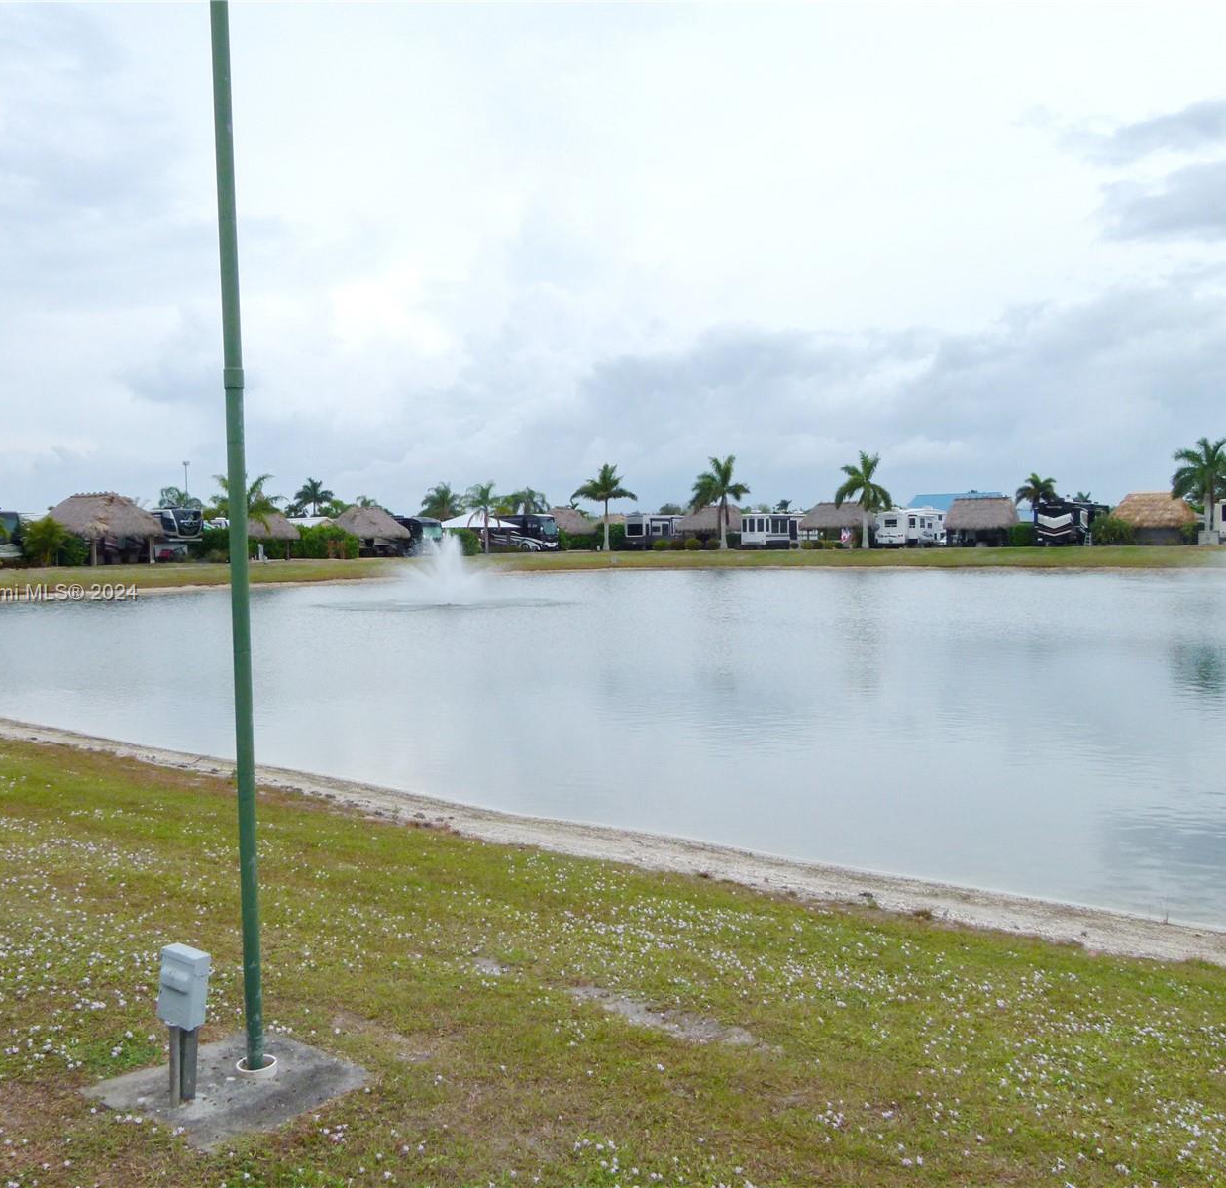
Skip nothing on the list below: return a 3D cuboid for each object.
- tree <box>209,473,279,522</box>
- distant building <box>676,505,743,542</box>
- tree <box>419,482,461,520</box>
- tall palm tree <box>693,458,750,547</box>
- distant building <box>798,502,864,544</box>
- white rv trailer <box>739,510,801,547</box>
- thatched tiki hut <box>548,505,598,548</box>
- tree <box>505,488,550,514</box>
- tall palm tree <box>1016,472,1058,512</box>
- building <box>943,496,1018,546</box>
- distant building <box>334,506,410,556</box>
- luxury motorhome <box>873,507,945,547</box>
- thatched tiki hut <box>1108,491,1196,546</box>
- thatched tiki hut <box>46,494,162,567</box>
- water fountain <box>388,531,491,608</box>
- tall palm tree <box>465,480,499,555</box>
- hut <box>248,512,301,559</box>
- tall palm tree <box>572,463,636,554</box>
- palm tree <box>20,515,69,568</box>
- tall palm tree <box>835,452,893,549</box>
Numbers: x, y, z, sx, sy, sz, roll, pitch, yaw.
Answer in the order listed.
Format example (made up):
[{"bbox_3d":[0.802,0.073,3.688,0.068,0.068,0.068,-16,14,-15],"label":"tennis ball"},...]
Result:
[{"bbox_3d":[-28.321,-6.093,88.000,5.600,6.600,5.400,0,5,0],"label":"tree"},{"bbox_3d":[9.777,-6.830,117.122,6.600,4.700,5.600,-1,3,5],"label":"distant building"},{"bbox_3d":[-20.171,-9.050,135.213,4.900,8.200,4.800,-1,3,0],"label":"tree"},{"bbox_3d":[10.320,-8.700,109.000,5.400,8.900,5.400,-1,3,5],"label":"tall palm tree"},{"bbox_3d":[21.166,-6.662,109.000,6.500,4.200,5.200,2,5,22],"label":"distant building"},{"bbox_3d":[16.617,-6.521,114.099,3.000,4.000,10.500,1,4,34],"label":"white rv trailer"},{"bbox_3d":[-4.795,-6.808,119.125,6.500,4.800,5.600,-1,3,-6],"label":"thatched tiki hut"},{"bbox_3d":[-9.550,-8.260,127.000,4.900,7.240,4.900,-1,3,-4],"label":"tree"},{"bbox_3d":[43.350,-8.710,117.000,4.100,7.510,4.100,0,3,20],"label":"tall palm tree"},{"bbox_3d":[33.735,-6.679,105.000,6.600,4.650,5.000,2,5,26],"label":"building"},{"bbox_3d":[-20.673,-5.354,98.000,5.600,4.350,4.800,-3,5,-30],"label":"distant building"},{"bbox_3d":[27.736,-6.366,107.026,2.550,3.750,10.000,3,6,36],"label":"luxury motorhome"},{"bbox_3d":[41.840,-5.790,88.500,6.100,4.210,5.200,0,3,26],"label":"thatched tiki hut"},{"bbox_3d":[-29.900,-3.830,67.500,5.100,4.310,4.700,1,3,37],"label":"thatched tiki hut"},{"bbox_3d":[-6.320,-0.930,42.500,3.900,2.690,3.900,-1,3,-8],"label":"water fountain"},{"bbox_3d":[-11.641,-6.786,102.000,3.200,6.600,3.200,0,5,0],"label":"tall palm tree"},{"bbox_3d":[-24.040,-3.980,79.500,3.700,3.400,3.600,-3,4,-41],"label":"hut"},{"bbox_3d":[-0.675,-8.480,113.223,6.100,8.600,6.000,-1,3,0],"label":"tall palm tree"},{"bbox_3d":[-38.772,-3.544,78.000,3.400,3.650,3.400,0,5,0],"label":"palm tree"},{"bbox_3d":[22.125,-8.271,101.000,5.100,8.600,5.100,0,5,0],"label":"tall palm tree"}]

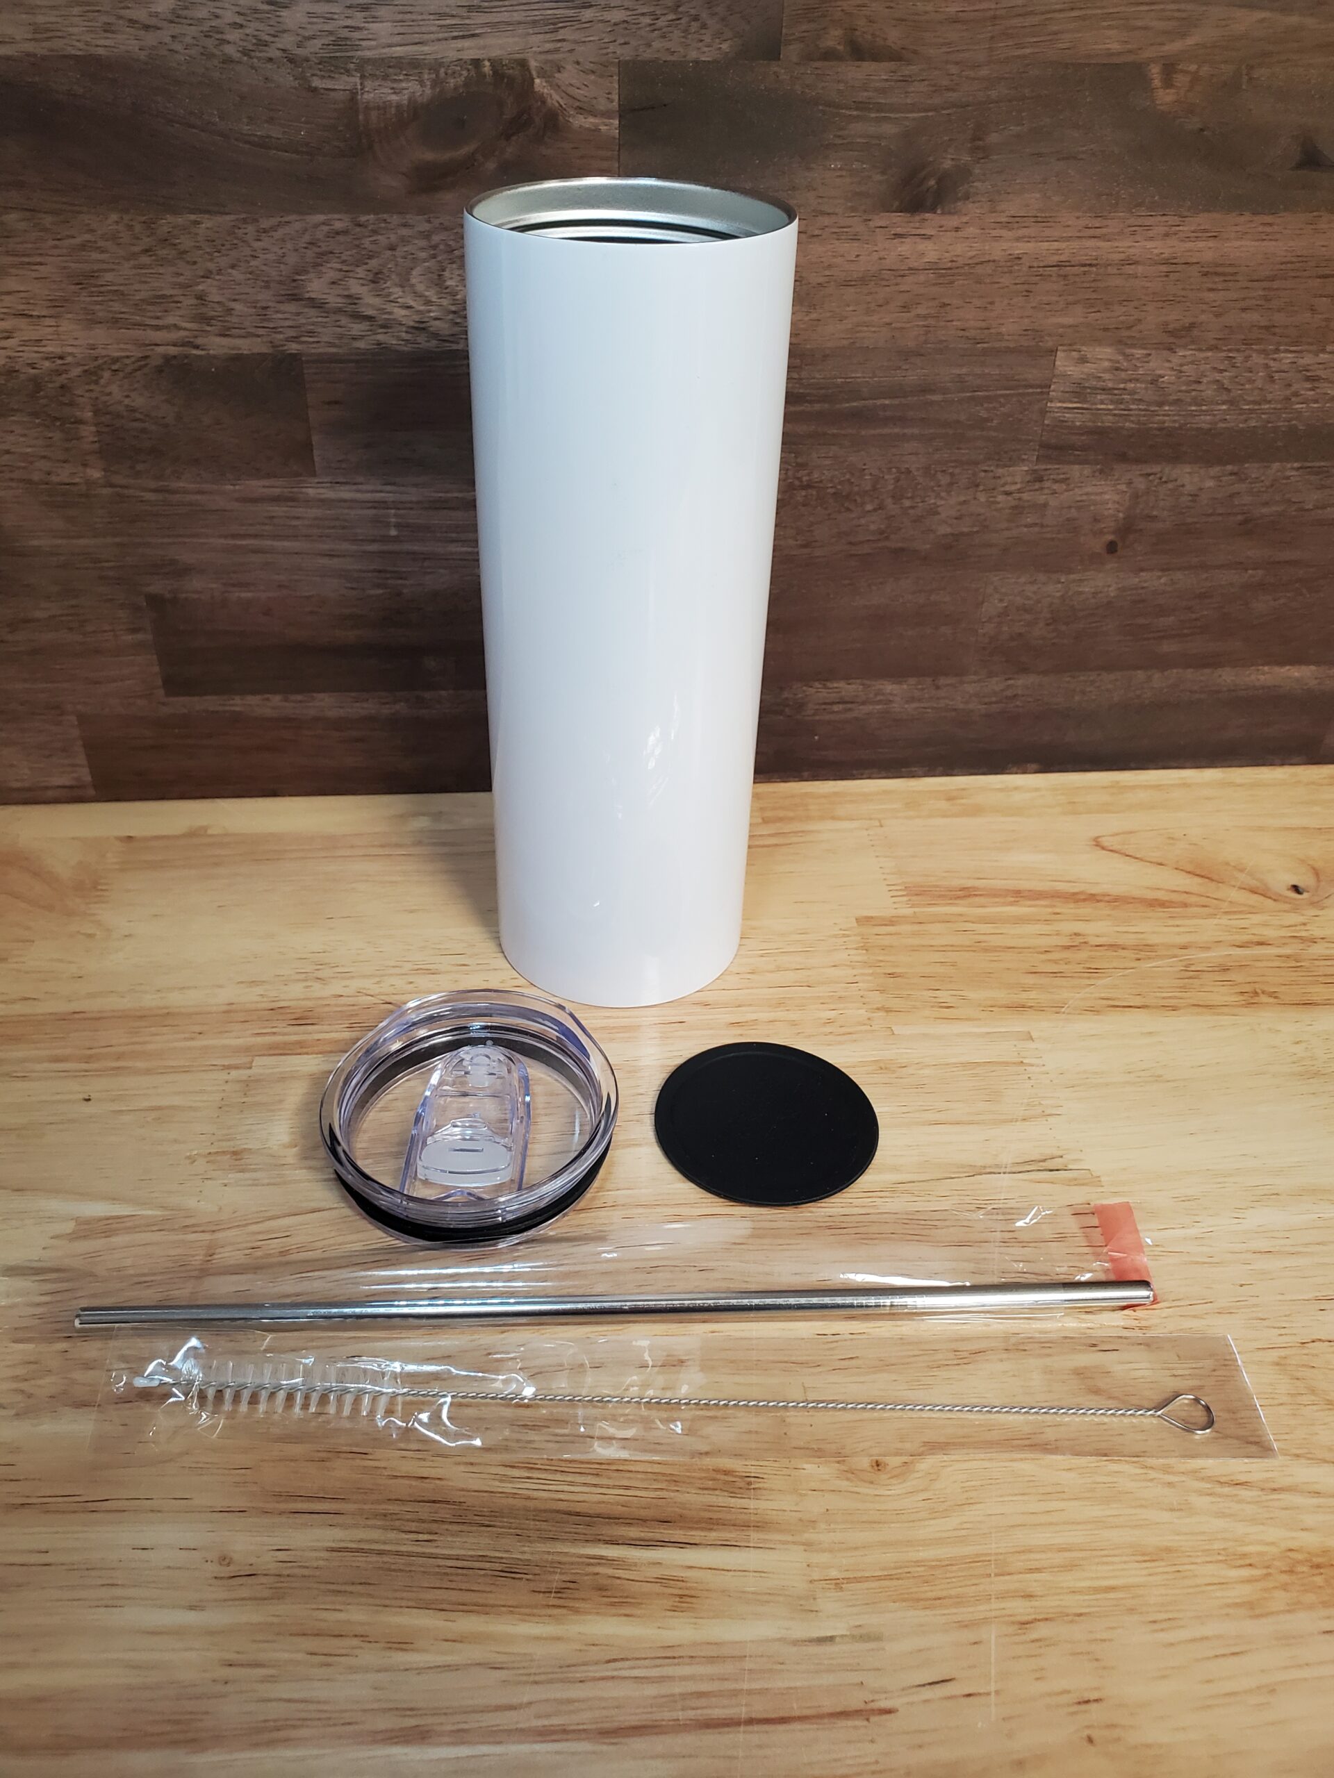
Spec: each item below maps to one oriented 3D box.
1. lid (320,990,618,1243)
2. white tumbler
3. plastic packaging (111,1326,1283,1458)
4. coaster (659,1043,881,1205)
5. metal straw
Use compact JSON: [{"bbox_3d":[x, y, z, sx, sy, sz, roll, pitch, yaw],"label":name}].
[{"bbox_3d":[-0.049,0.058,0.337,0.072,0.021,0.072,0,37,-3],"label":"lid"},{"bbox_3d":[-0.011,-0.069,0.355,0.074,0.203,0.074,1,37,-1],"label":"white tumbler"},{"bbox_3d":[0.004,0.106,0.287,0.249,0.007,0.030,1,37,-2],"label":"plastic packaging"},{"bbox_3d":[0.026,0.062,0.351,0.059,0.002,0.059,2,37,0],"label":"coaster"},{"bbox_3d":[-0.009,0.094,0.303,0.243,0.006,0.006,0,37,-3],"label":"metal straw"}]

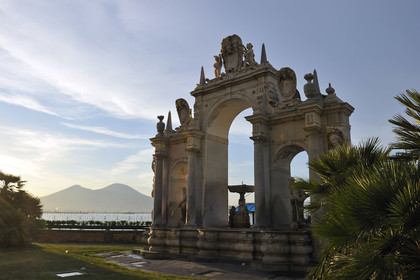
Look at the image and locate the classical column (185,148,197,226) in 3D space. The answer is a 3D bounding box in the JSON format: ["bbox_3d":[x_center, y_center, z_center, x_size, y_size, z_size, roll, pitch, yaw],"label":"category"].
[{"bbox_3d":[-0.770,2.041,14.203,0.473,3.325,0.473,0,-13,0],"label":"classical column"}]

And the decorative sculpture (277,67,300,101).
[{"bbox_3d":[3.010,-2.168,12.592,0.735,1.225,0.385,-10,-17,39],"label":"decorative sculpture"}]

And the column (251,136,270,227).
[{"bbox_3d":[1.831,1.534,12.098,0.473,3.325,0.473,-10,-17,39],"label":"column"}]

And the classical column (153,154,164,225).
[{"bbox_3d":[-2.415,2.354,15.536,0.473,3.325,0.473,0,-13,0],"label":"classical column"}]

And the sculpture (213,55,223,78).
[{"bbox_3d":[0.373,-3.462,15.418,0.438,1.085,0.385,-10,-17,39],"label":"sculpture"}]

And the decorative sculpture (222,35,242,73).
[{"bbox_3d":[1.006,-3.954,14.991,0.910,1.698,0.385,-10,-17,39],"label":"decorative sculpture"}]

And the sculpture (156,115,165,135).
[{"bbox_3d":[-2.442,-0.738,16.265,0.376,0.893,0.376,0,-13,0],"label":"sculpture"}]

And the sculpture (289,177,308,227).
[{"bbox_3d":[3.198,2.256,11.841,0.717,1.838,0.525,-10,-17,39],"label":"sculpture"}]

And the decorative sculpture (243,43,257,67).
[{"bbox_3d":[1.746,-3.716,14.305,0.507,1.015,0.420,-10,-17,39],"label":"decorative sculpture"}]

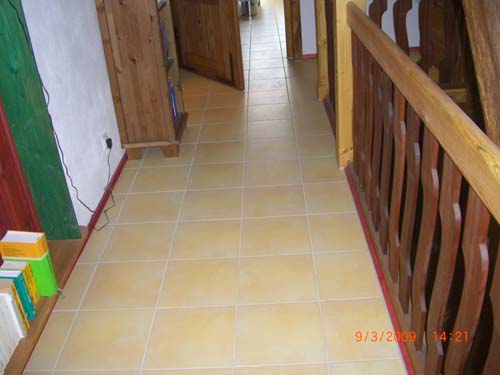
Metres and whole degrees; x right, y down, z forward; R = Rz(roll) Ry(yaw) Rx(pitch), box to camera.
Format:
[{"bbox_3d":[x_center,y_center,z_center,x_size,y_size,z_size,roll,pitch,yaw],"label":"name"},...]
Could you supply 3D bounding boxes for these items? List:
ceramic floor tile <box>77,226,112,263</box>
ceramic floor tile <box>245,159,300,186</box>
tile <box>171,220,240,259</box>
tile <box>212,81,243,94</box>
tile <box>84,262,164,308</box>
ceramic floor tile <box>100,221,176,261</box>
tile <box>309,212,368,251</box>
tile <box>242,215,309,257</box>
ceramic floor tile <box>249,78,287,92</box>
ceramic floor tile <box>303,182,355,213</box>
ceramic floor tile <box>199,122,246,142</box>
[{"bbox_3d":[-0.731,0.271,2.623,0.093,0.010,0.315,-3,29,2],"label":"ceramic floor tile"},{"bbox_3d":[0.126,-0.079,3.147,0.315,0.010,0.315,-3,29,2],"label":"ceramic floor tile"},{"bbox_3d":[-0.209,0.256,2.716,0.329,0.010,0.329,-3,29,3],"label":"tile"},{"bbox_3d":[-0.178,-0.872,4.775,0.331,0.010,0.331,-3,29,3],"label":"tile"},{"bbox_3d":[-0.548,0.433,2.437,0.329,0.010,0.329,-3,29,3],"label":"tile"},{"bbox_3d":[-0.525,0.260,2.614,0.315,0.010,0.315,-3,29,2],"label":"ceramic floor tile"},{"bbox_3d":[0.399,0.213,2.573,0.237,0.010,0.315,-3,29,2],"label":"tile"},{"bbox_3d":[0.123,0.236,2.703,0.331,0.010,0.331,-3,29,3],"label":"tile"},{"bbox_3d":[0.156,-0.889,4.760,0.331,0.010,0.331,-3,29,3],"label":"ceramic floor tile"},{"bbox_3d":[0.404,0.060,2.854,0.237,0.010,0.315,-3,29,2],"label":"ceramic floor tile"},{"bbox_3d":[-0.192,-0.390,3.893,0.331,0.010,0.331,-3,29,3],"label":"ceramic floor tile"}]

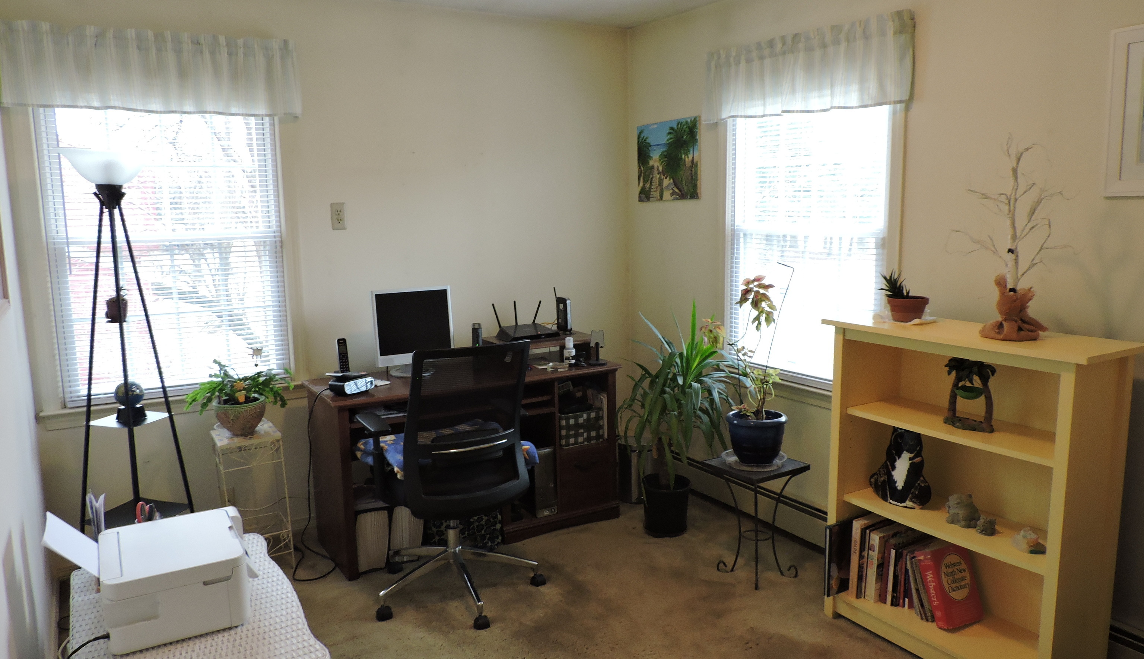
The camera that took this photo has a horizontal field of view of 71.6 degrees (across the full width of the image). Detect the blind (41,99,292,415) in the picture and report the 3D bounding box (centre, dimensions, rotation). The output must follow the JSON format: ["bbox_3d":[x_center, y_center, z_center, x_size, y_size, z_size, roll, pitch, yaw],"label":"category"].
[{"bbox_3d":[-1.633,-0.363,3.257,0.860,1.270,0.060,-7,11,-31],"label":"blind"}]

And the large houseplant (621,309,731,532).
[{"bbox_3d":[0.462,0.391,3.542,0.480,1.040,0.480,-1,9,0],"label":"large houseplant"}]

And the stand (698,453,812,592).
[{"bbox_3d":[0.723,0.749,3.113,0.300,0.460,0.300,-7,11,-31],"label":"stand"}]

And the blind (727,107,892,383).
[{"bbox_3d":[0.981,-0.433,3.409,0.060,1.270,0.860,-7,11,-31],"label":"blind"}]

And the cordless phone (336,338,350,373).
[{"bbox_3d":[-1.012,0.118,3.527,0.047,0.165,0.030,-6,-9,-31],"label":"cordless phone"}]

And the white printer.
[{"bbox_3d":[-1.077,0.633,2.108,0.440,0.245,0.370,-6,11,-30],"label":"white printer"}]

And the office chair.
[{"bbox_3d":[-0.458,0.517,2.999,0.650,1.000,0.660,-5,10,-24],"label":"office chair"}]

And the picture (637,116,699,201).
[{"bbox_3d":[0.497,-0.875,4.137,0.020,0.405,0.505,-6,11,-31],"label":"picture"}]

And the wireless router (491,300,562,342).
[{"bbox_3d":[-0.222,-0.051,3.842,0.285,0.165,0.205,-7,11,-35],"label":"wireless router"}]

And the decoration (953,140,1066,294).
[{"bbox_3d":[1.254,-0.330,2.280,0.230,0.450,0.290,-7,11,-31],"label":"decoration"}]

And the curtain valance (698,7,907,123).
[{"bbox_3d":[0.921,-1.041,3.257,0.090,0.315,1.020,-7,11,-31],"label":"curtain valance"}]

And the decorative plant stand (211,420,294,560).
[{"bbox_3d":[-1.331,0.718,3.303,0.245,0.590,0.245,-6,11,-31],"label":"decorative plant stand"}]

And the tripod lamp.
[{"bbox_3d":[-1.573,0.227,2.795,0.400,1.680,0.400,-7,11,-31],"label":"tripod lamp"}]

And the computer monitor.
[{"bbox_3d":[-0.723,0.004,3.622,0.365,0.380,0.200,-6,11,-31],"label":"computer monitor"}]

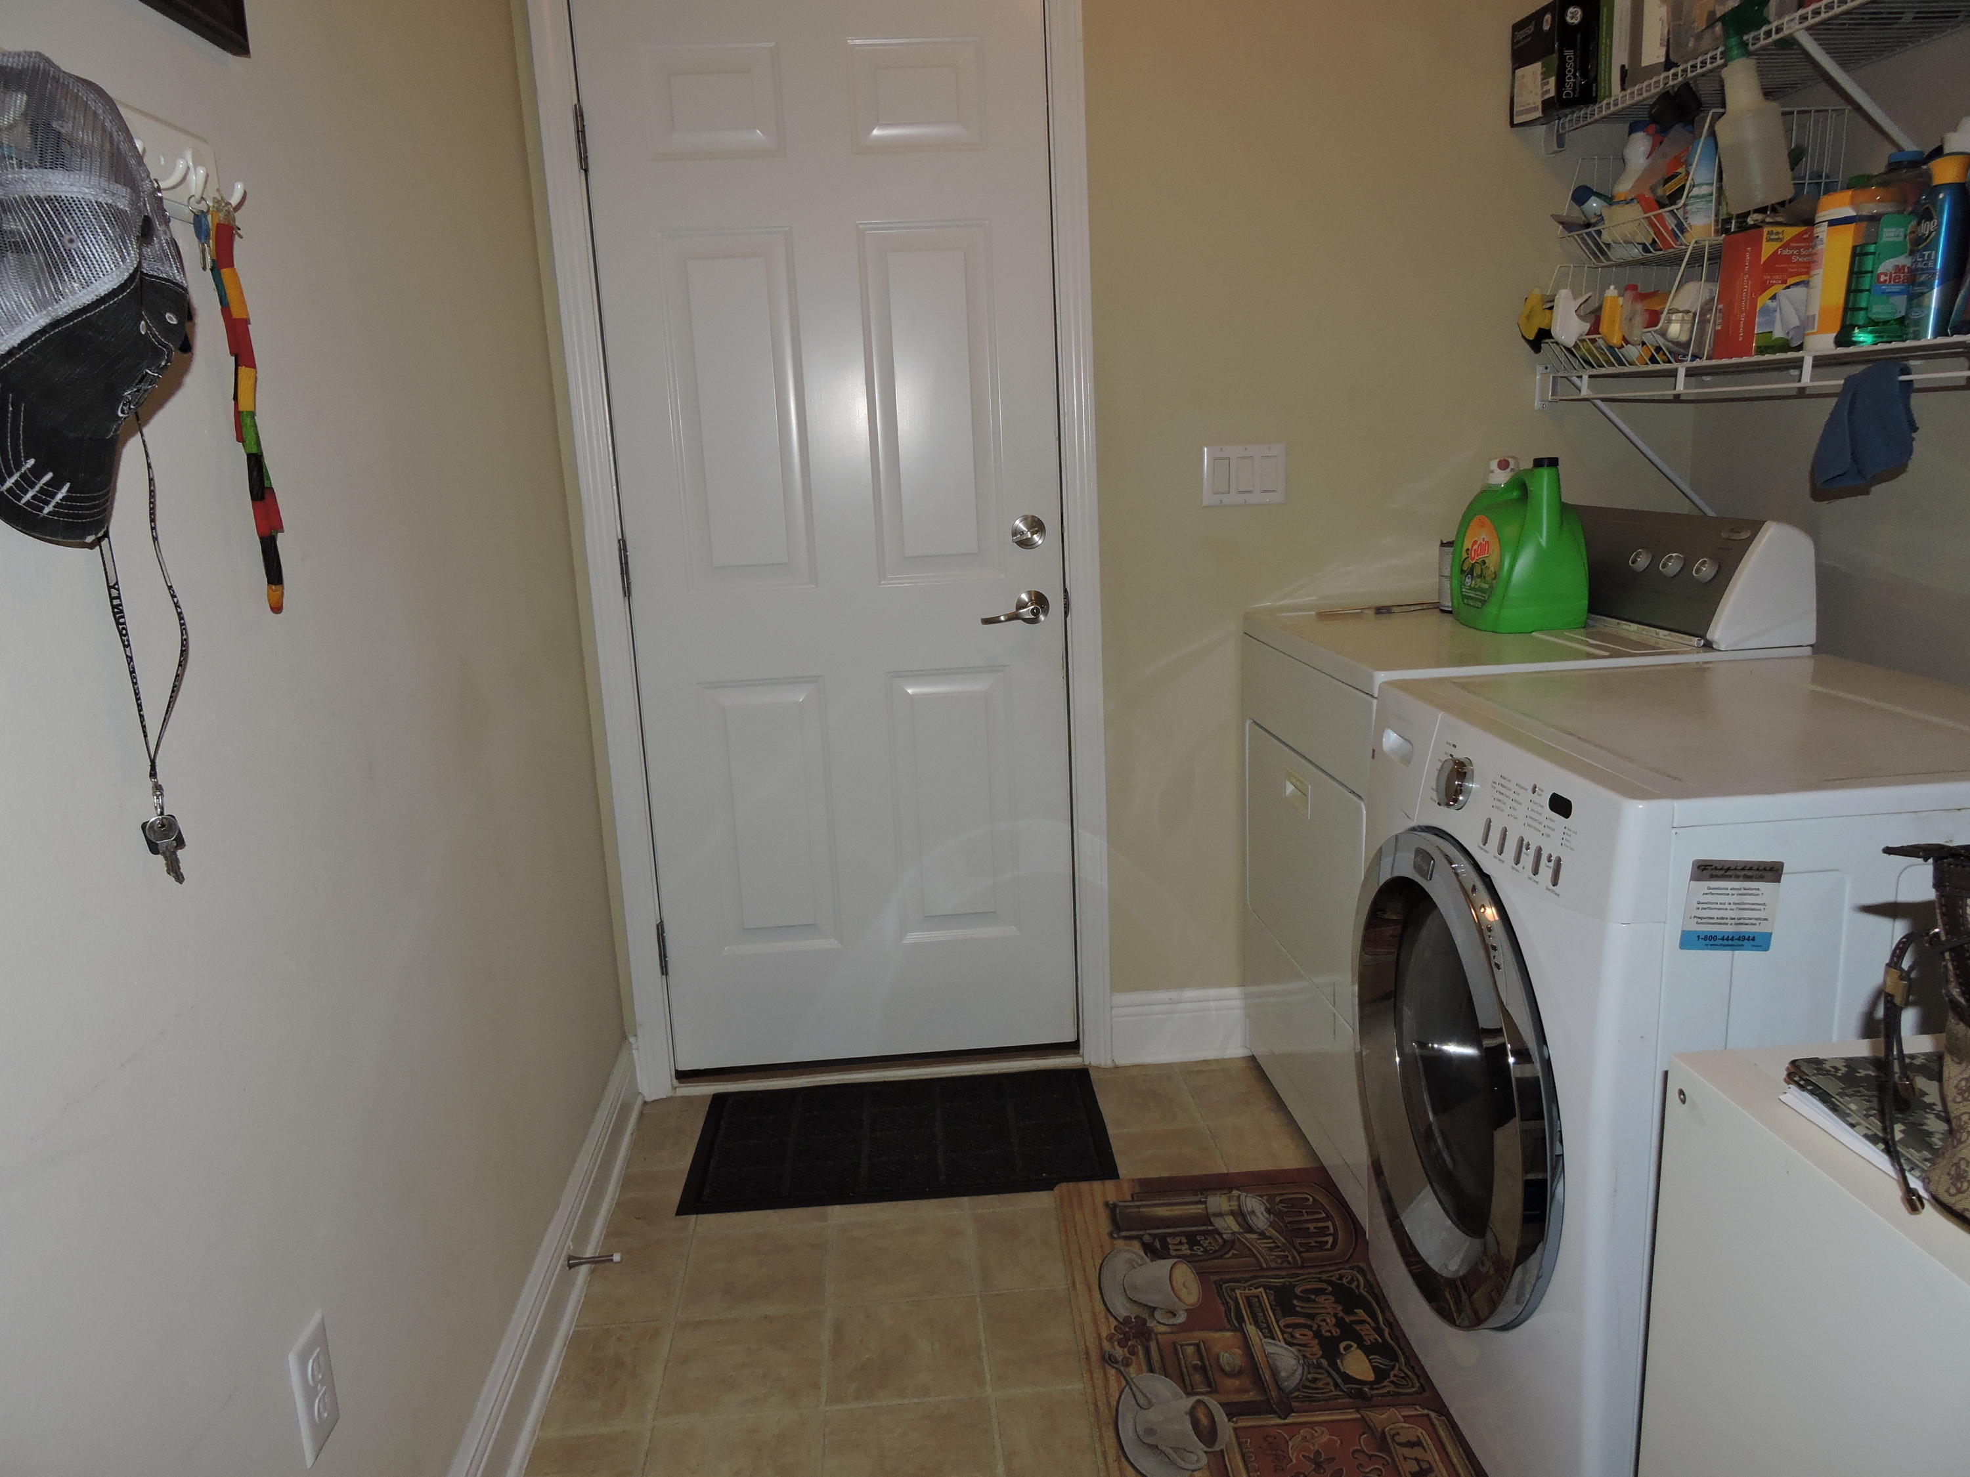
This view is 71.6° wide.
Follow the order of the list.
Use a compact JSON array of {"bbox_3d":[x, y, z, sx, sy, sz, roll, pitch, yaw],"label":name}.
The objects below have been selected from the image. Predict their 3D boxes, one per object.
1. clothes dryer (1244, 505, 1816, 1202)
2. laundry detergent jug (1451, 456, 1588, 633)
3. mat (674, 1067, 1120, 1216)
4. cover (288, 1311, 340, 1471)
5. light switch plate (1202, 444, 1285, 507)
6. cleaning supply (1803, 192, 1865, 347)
[{"bbox_3d":[0.891,0.171,2.432,0.682,1.117,0.686,-3,13,-5],"label":"clothes dryer"},{"bbox_3d":[0.937,-0.341,2.373,0.152,0.285,0.230,-3,13,-5],"label":"laundry detergent jug"},{"bbox_3d":[-0.158,0.749,2.587,0.768,0.010,0.440,-3,13,-5],"label":"mat"},{"bbox_3d":[-0.592,0.576,1.209,0.007,0.115,0.070,-3,13,-5],"label":"cover"},{"bbox_3d":[0.496,-0.503,2.609,0.161,0.114,0.009,-3,13,-5],"label":"light switch plate"},{"bbox_3d":[1.208,-0.651,1.906,0.098,0.213,0.098,-3,13,-5],"label":"cleaning supply"}]

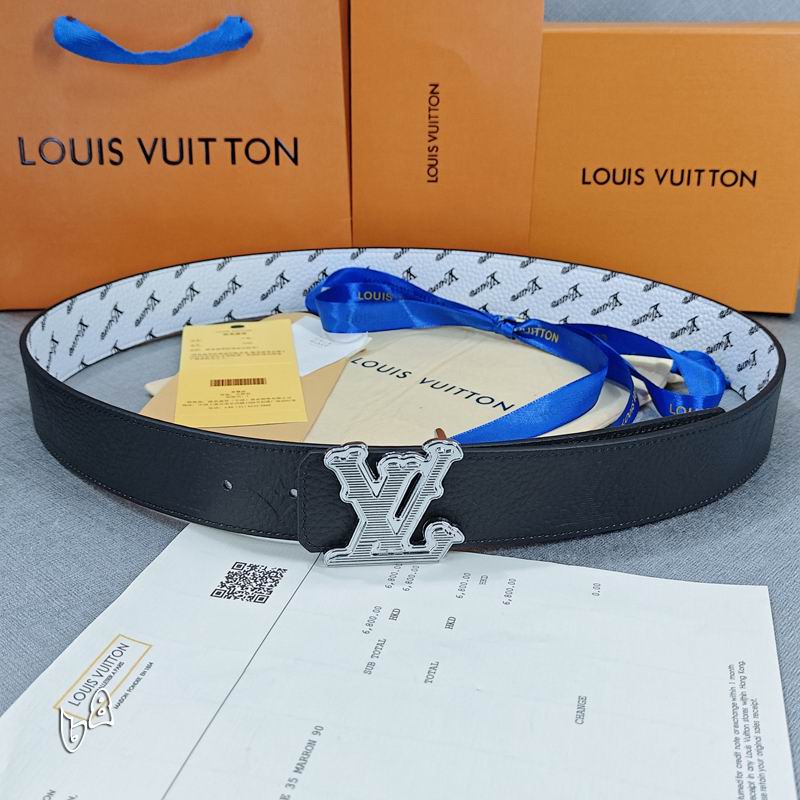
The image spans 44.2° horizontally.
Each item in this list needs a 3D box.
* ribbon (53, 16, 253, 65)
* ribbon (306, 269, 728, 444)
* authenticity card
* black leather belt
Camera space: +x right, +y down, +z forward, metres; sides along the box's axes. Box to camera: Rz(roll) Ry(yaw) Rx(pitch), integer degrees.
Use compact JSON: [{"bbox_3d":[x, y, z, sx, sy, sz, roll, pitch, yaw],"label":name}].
[{"bbox_3d":[-0.144,-0.207,0.570,0.116,0.028,0.020,0,22,0],"label":"ribbon"},{"bbox_3d":[0.038,-0.020,0.482,0.237,0.039,0.170,8,23,19],"label":"ribbon"},{"bbox_3d":[-0.080,-0.016,0.495,0.059,0.002,0.119,-3,28,-9],"label":"authenticity card"},{"bbox_3d":[-0.002,-0.020,0.487,0.354,0.041,0.314,0,22,0],"label":"black leather belt"}]

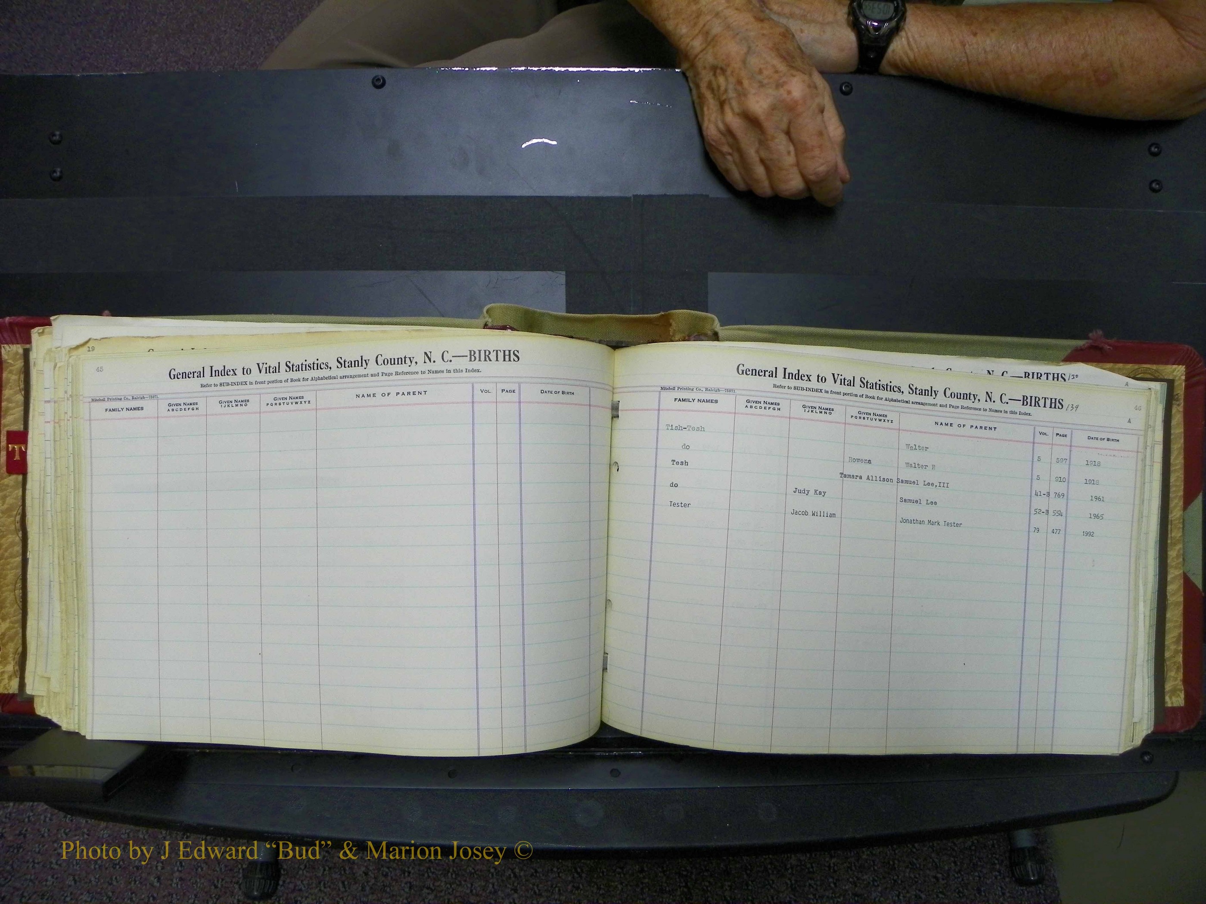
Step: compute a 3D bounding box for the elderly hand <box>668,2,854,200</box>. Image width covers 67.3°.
[{"bbox_3d":[0.101,-0.216,0.568,0.087,0.070,0.142,-27,89,-1],"label":"elderly hand"}]

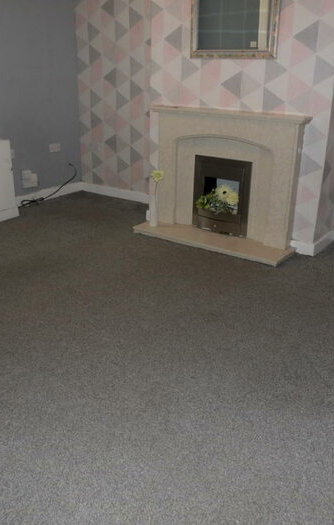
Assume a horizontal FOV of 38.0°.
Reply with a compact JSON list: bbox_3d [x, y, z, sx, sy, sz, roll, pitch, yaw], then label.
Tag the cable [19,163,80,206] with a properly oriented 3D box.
[{"bbox_3d":[-1.173,-0.798,4.984,0.123,0.320,0.819,15,26,32],"label":"cable"}]

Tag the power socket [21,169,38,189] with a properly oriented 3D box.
[{"bbox_3d":[-1.345,-0.824,4.786,0.039,0.178,0.168,15,26,32],"label":"power socket"}]

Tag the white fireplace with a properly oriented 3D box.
[{"bbox_3d":[0.361,-0.630,3.705,1.298,0.996,0.384,15,26,32],"label":"white fireplace"}]

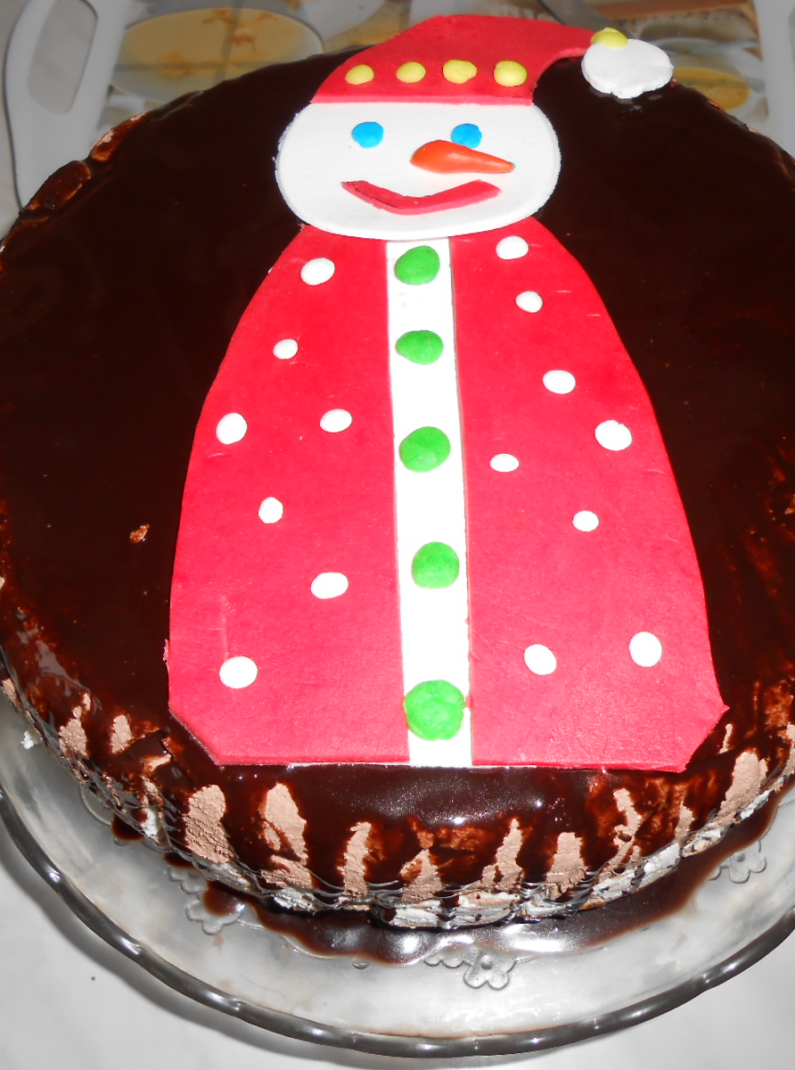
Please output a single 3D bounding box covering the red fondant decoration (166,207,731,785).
[{"bbox_3d":[0.010,-0.024,0.265,0.120,0.012,0.168,-1,57,2],"label":"red fondant decoration"}]

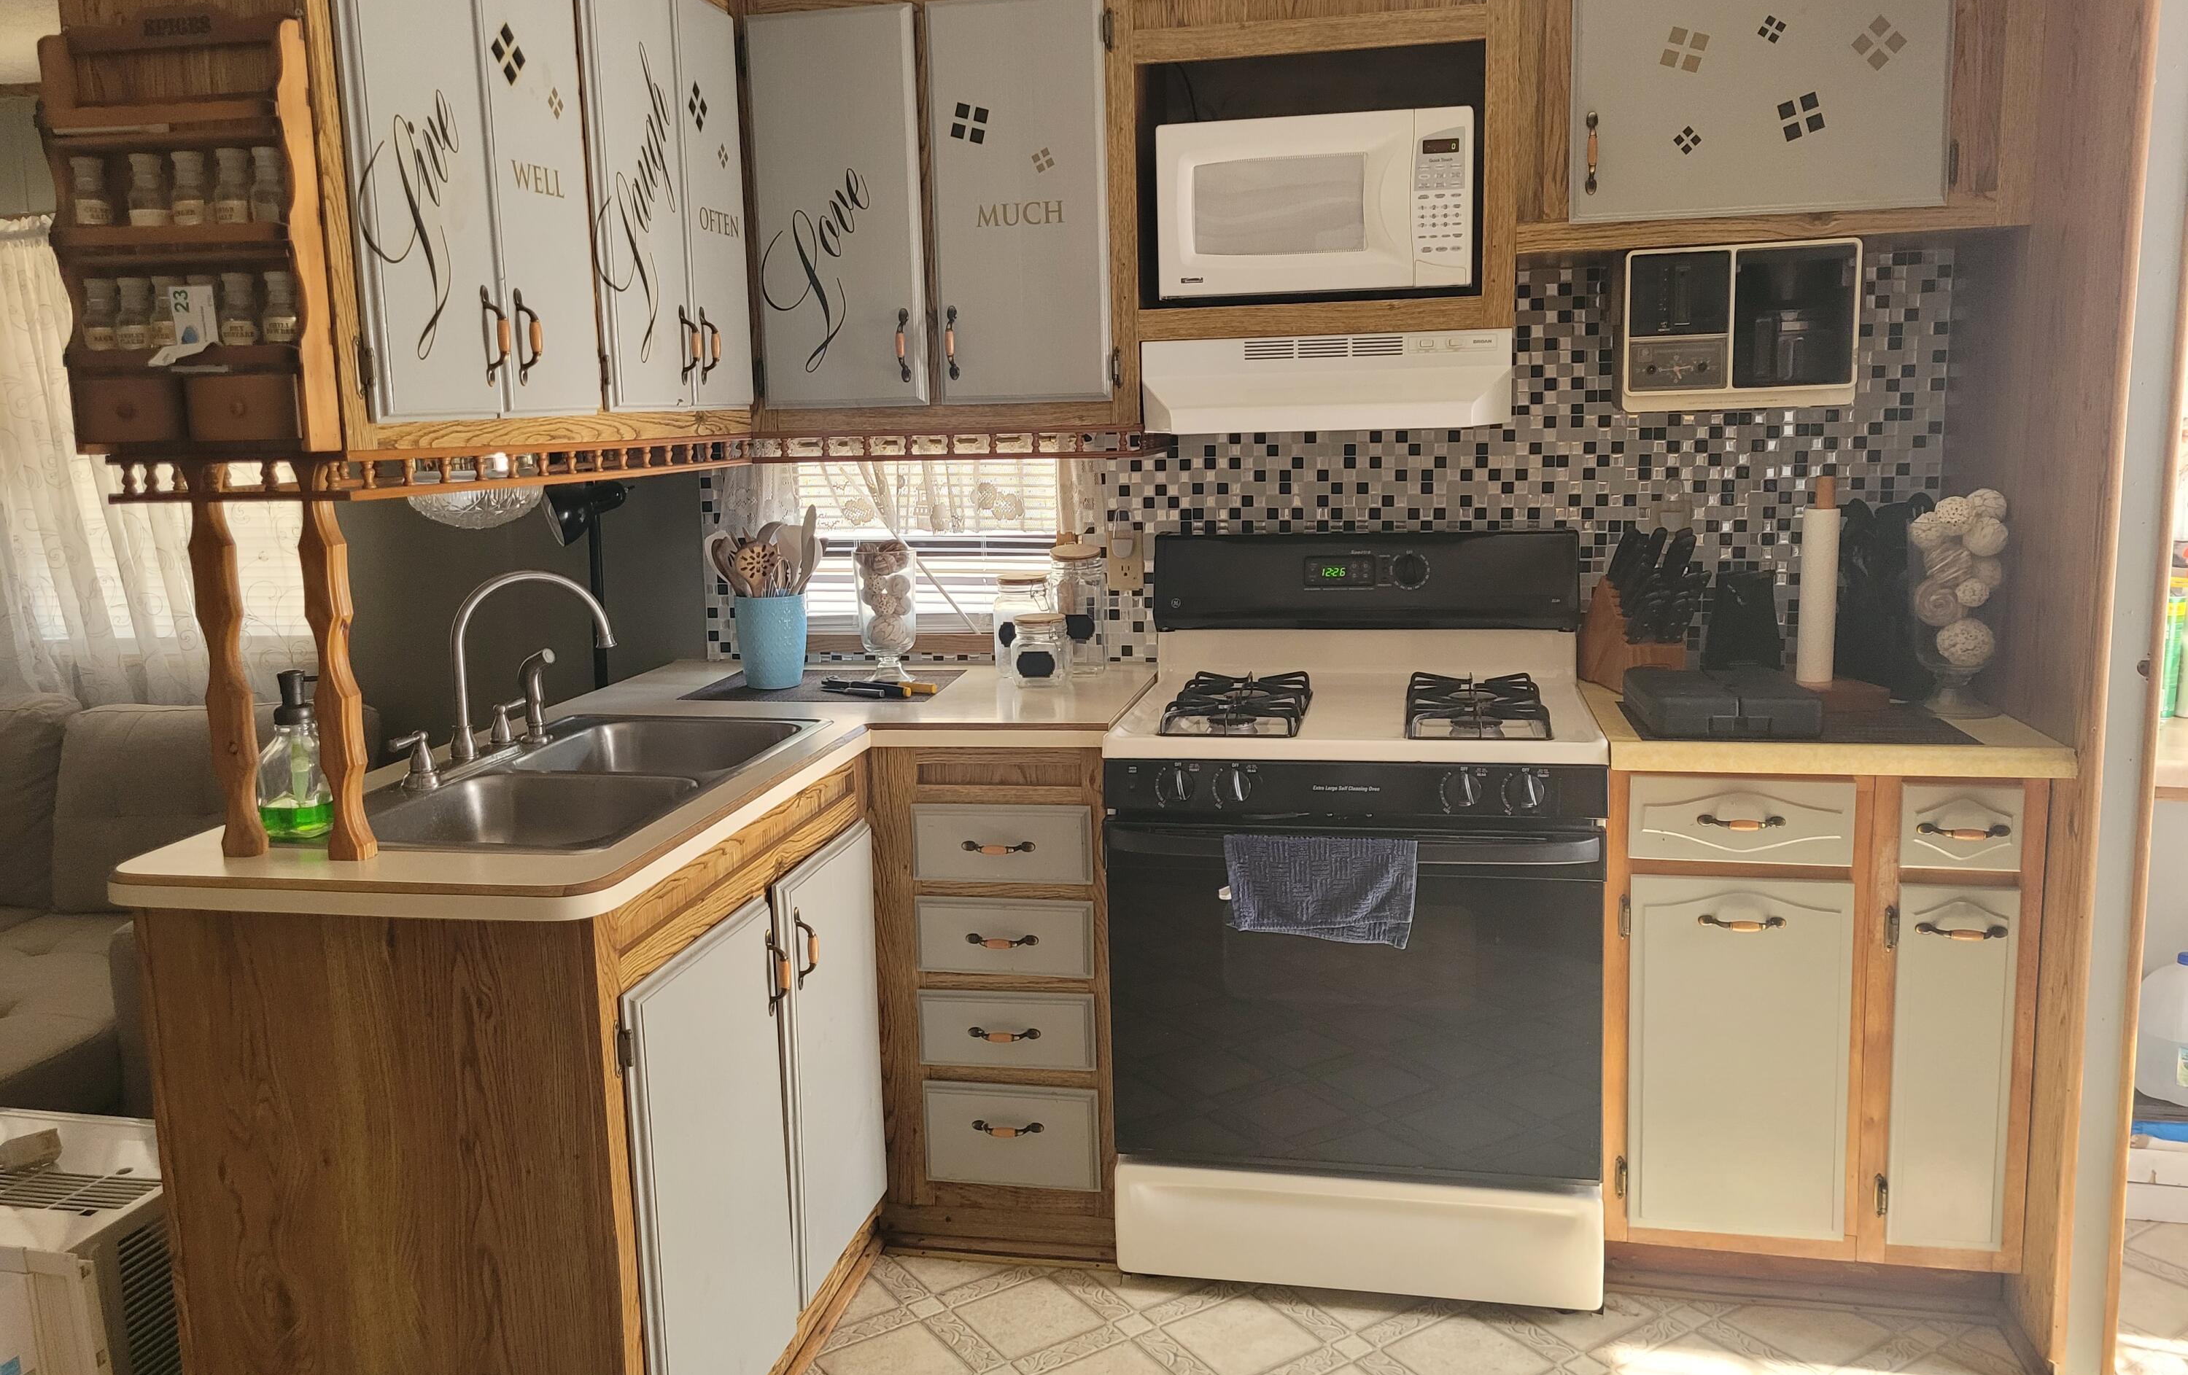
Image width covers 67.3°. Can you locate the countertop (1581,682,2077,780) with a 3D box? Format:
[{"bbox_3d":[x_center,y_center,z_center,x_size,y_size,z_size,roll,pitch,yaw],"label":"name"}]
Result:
[{"bbox_3d":[1.139,0.042,2.720,0.627,0.042,0.730,0,10,11],"label":"countertop"}]

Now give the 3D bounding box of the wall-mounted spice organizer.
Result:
[{"bbox_3d":[-0.995,-0.486,1.792,0.286,0.474,0.077,0,10,12],"label":"wall-mounted spice organizer"}]

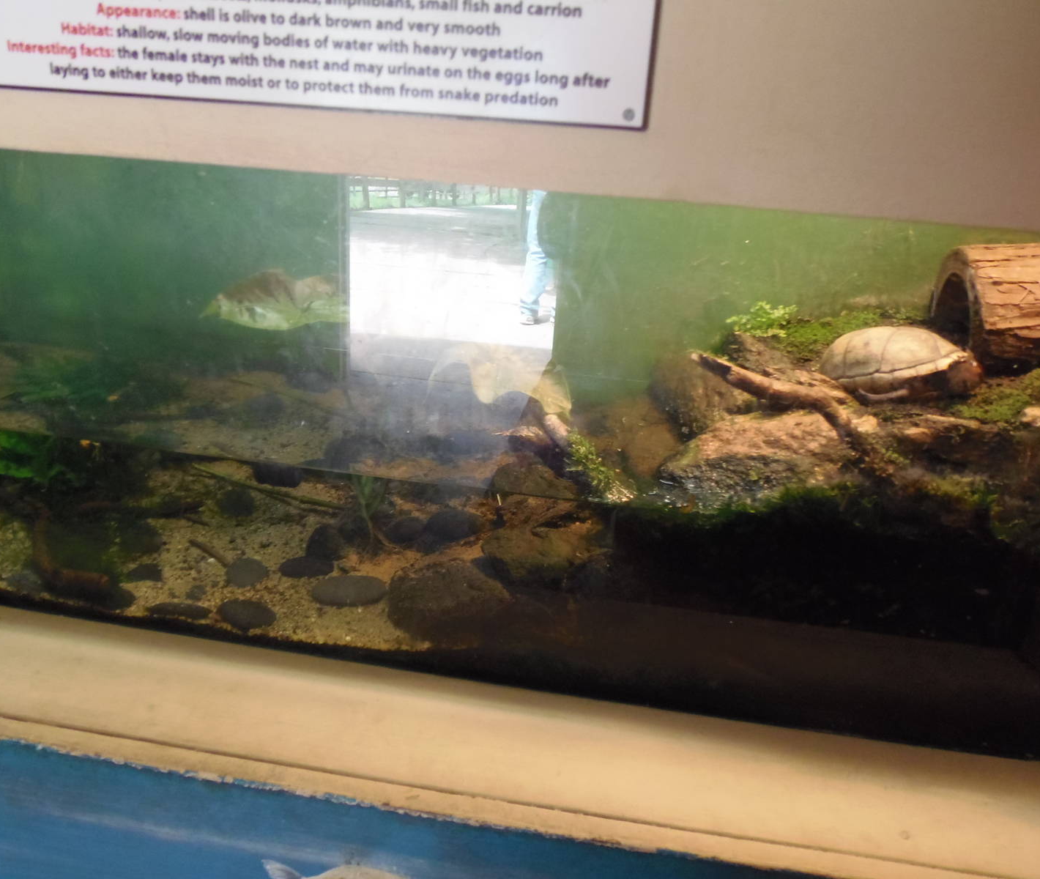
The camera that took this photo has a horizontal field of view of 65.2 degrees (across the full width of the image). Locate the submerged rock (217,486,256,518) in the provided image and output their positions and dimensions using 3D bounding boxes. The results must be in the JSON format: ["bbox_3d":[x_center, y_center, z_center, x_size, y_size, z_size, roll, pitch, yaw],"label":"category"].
[{"bbox_3d":[-0.286,0.063,0.819,0.040,0.028,0.036,7,20,7],"label":"submerged rock"}]

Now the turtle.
[{"bbox_3d":[0.307,-0.061,0.659,0.129,0.060,0.085,4,20,0],"label":"turtle"}]

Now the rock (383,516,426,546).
[{"bbox_3d":[-0.107,0.085,0.752,0.039,0.026,0.032,7,20,7],"label":"rock"}]

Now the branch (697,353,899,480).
[{"bbox_3d":[0.211,-0.026,0.637,0.182,0.068,0.048,21,26,39],"label":"branch"}]

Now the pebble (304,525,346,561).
[{"bbox_3d":[-0.179,0.095,0.748,0.038,0.033,0.033,7,20,7],"label":"pebble"}]

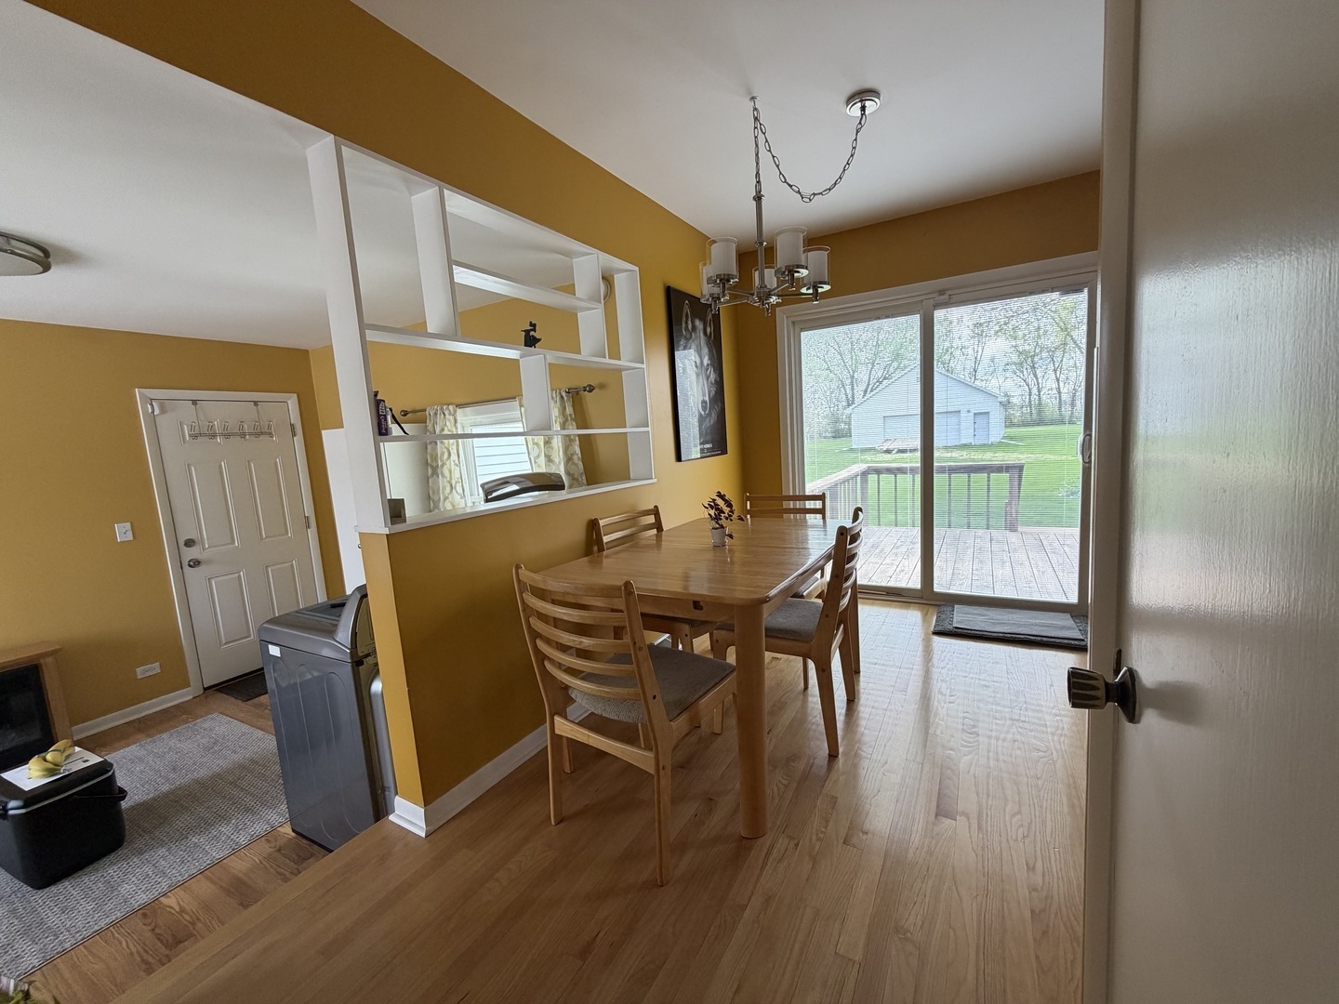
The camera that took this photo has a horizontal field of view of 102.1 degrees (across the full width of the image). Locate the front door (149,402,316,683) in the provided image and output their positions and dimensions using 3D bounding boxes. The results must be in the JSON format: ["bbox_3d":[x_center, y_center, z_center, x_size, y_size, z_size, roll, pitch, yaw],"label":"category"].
[{"bbox_3d":[-3.113,0.265,4.009,0.050,1.985,0.813,0,8,30],"label":"front door"}]

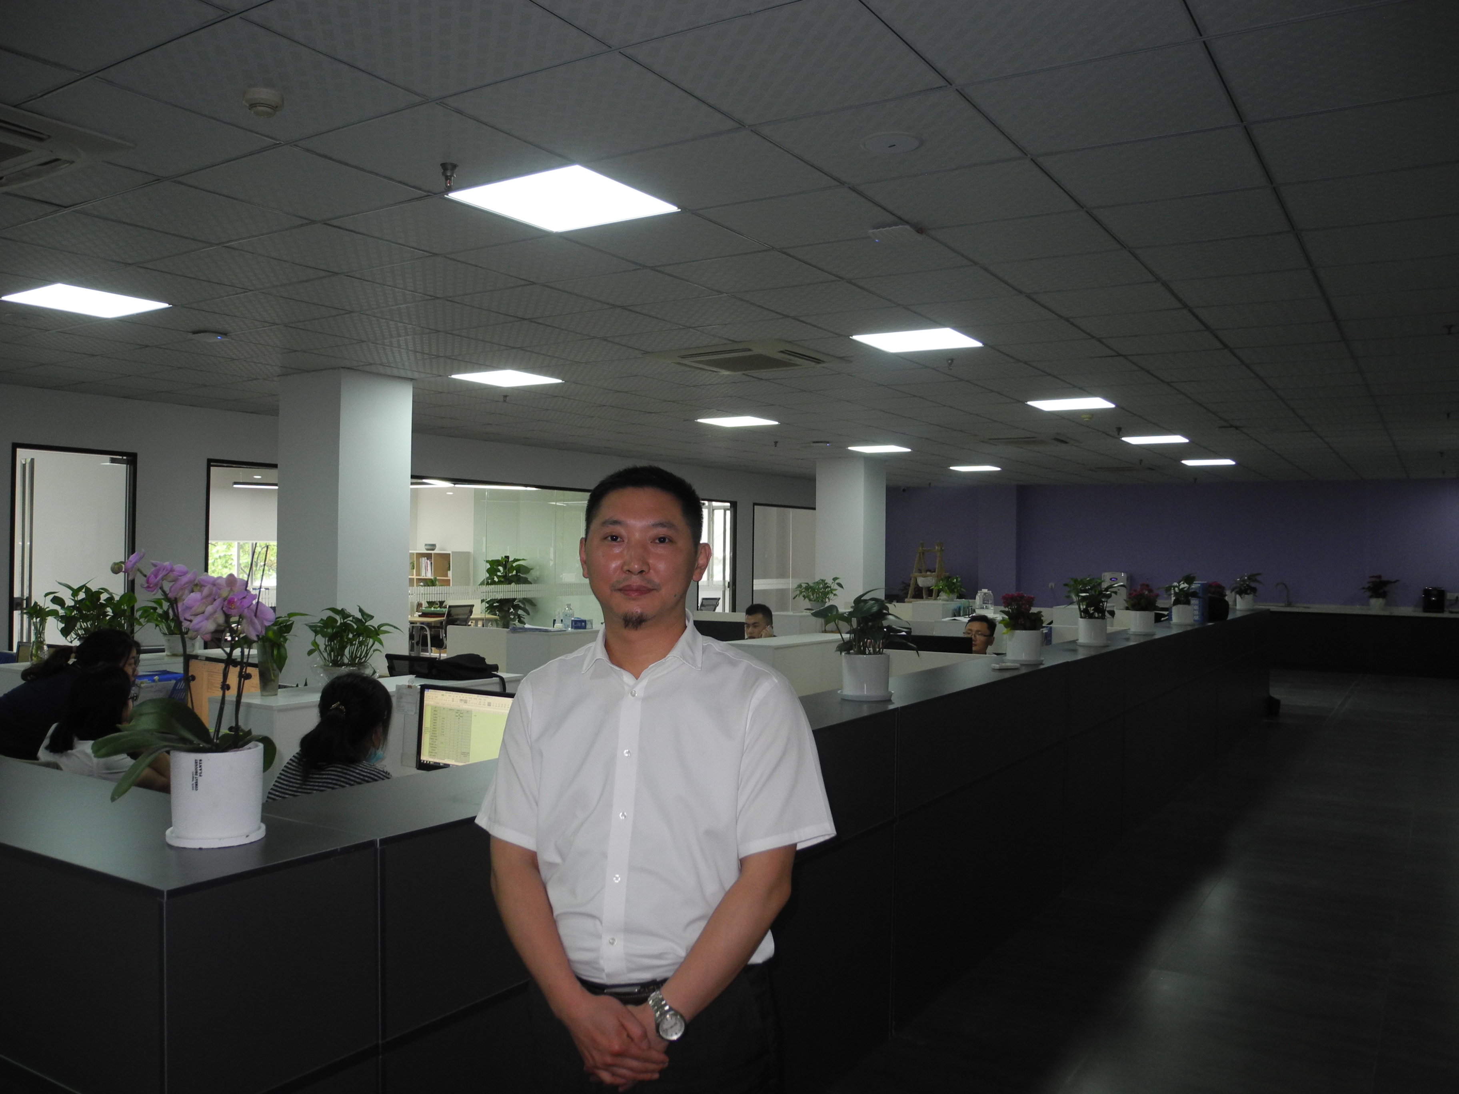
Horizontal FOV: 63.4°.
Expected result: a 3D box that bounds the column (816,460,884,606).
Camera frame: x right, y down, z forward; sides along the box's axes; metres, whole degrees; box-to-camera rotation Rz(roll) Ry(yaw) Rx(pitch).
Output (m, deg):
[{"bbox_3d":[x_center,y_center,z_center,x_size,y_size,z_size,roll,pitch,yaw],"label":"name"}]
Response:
[{"bbox_3d":[1.518,0.288,14.874,0.700,2.742,0.600,1,0,32],"label":"column"}]

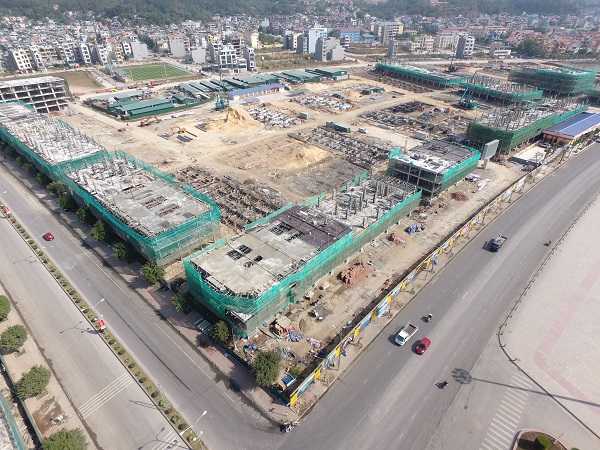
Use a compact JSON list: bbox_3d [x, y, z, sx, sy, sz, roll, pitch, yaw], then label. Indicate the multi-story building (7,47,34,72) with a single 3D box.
[{"bbox_3d":[-267.950,-157.360,332.690,13.000,18.500,11.500,22,40,31],"label":"multi-story building"}]

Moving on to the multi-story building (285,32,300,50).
[{"bbox_3d":[-9.970,-224.510,425.500,7.500,19.000,15.000,-28,42,-35],"label":"multi-story building"}]

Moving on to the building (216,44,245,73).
[{"bbox_3d":[-63.190,-149.340,311.380,22.000,21.500,14.000,-14,36,-19],"label":"building"}]

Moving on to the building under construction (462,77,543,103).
[{"bbox_3d":[141.650,-94.830,244.960,26.000,8.800,43.000,-18,37,-27],"label":"building under construction"}]

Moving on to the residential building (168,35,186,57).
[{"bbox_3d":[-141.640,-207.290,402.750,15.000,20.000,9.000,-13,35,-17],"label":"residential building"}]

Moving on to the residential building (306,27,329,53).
[{"bbox_3d":[21.950,-243.640,458.110,23.000,29.000,14.000,-16,36,-24],"label":"residential building"}]

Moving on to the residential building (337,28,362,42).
[{"bbox_3d":[65.880,-255.150,468.200,28.770,15.190,17.670,-5,33,-7],"label":"residential building"}]

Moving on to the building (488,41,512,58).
[{"bbox_3d":[196.530,-170.290,338.360,14.710,12.760,12.000,-1,33,-2],"label":"building"}]

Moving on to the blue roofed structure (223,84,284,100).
[{"bbox_3d":[-26.070,-80.810,211.510,36.360,3.450,6.570,-23,39,-30],"label":"blue roofed structure"}]

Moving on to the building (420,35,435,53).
[{"bbox_3d":[139.630,-199.550,381.910,11.060,15.070,11.930,-4,33,-6],"label":"building"}]

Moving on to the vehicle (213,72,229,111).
[{"bbox_3d":[-48.340,-80.960,209.700,8.000,20.500,6.000,-14,35,-21],"label":"vehicle"}]

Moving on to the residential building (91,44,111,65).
[{"bbox_3d":[-183.670,-156.570,318.560,5.030,15.770,15.310,-28,42,-35],"label":"residential building"}]

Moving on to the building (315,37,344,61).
[{"bbox_3d":[32.500,-200.080,396.390,26.000,22.000,17.000,-17,36,-25],"label":"building"}]

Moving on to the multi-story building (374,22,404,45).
[{"bbox_3d":[143.730,-306.290,558.110,36.000,29.000,24.000,-17,36,-25],"label":"multi-story building"}]

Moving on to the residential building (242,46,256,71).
[{"bbox_3d":[-40.960,-135.880,283.900,4.100,17.130,14.010,-16,36,-23],"label":"residential building"}]

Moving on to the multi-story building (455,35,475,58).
[{"bbox_3d":[160.230,-171.030,335.510,9.140,17.530,11.450,-7,34,-10],"label":"multi-story building"}]

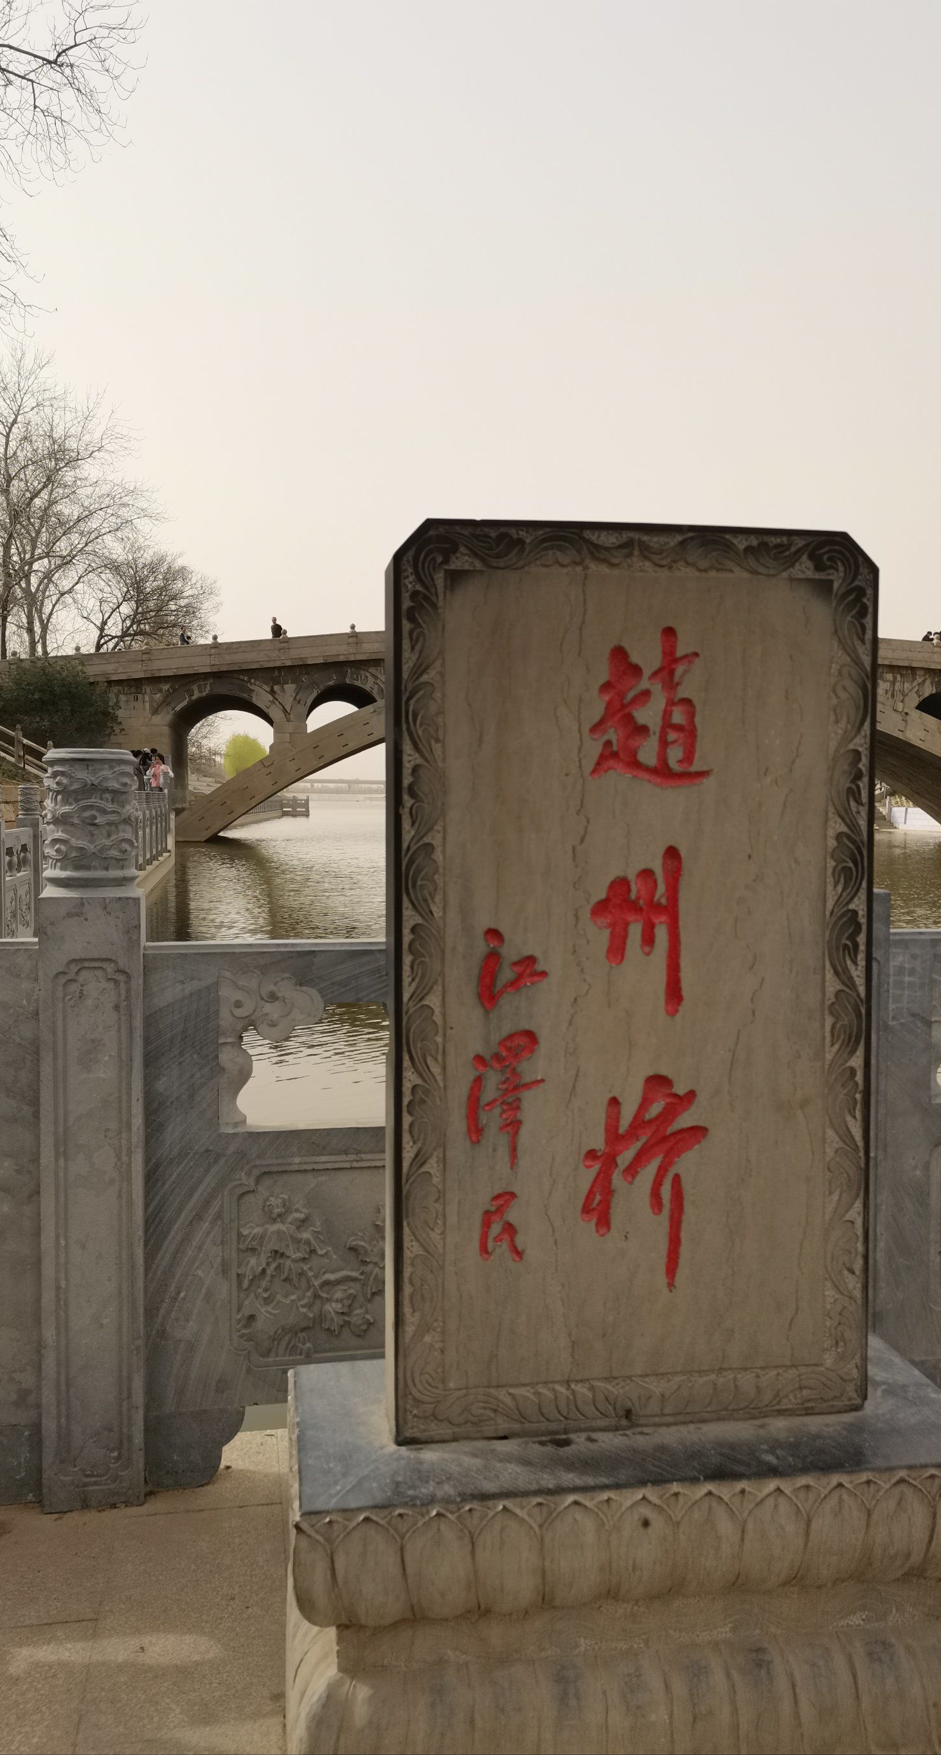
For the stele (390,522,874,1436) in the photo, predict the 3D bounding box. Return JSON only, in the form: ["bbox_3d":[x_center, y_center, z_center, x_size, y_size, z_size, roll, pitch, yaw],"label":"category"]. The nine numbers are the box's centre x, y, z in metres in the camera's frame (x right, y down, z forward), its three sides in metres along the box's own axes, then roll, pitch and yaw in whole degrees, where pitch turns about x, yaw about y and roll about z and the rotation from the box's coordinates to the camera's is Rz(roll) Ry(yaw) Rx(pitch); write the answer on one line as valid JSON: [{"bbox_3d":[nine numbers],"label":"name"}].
[{"bbox_3d":[0.242,0.155,2.011,0.725,1.338,0.130,-1,3,-8],"label":"stele"}]

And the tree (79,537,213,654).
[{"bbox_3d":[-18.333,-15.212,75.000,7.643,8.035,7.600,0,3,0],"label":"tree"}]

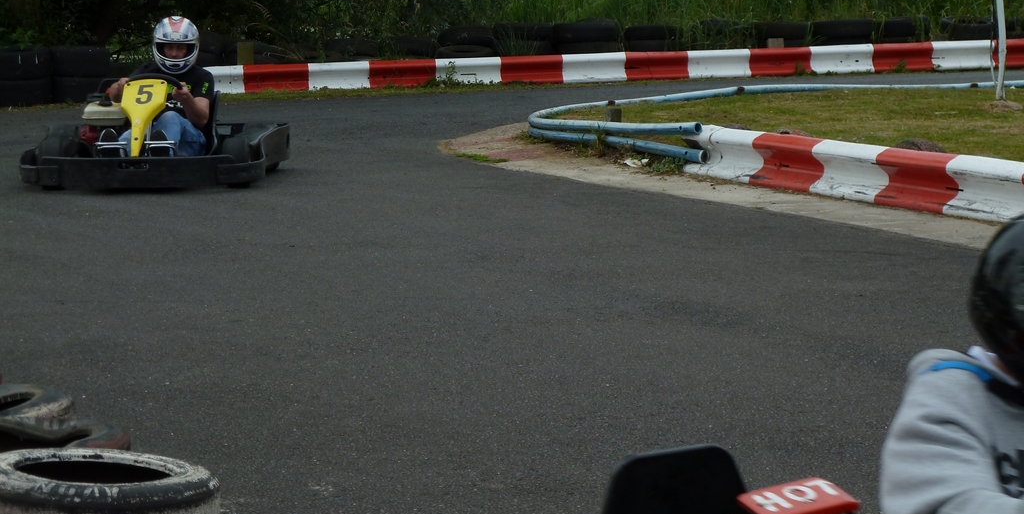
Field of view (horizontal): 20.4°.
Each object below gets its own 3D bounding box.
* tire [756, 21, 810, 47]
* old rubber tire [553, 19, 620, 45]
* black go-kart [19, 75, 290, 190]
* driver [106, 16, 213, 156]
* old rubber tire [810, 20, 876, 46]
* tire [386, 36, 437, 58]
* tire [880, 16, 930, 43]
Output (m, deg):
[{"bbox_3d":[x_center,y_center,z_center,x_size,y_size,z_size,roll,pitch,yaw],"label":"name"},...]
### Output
[{"bbox_3d":[2.743,-2.295,28.900,0.590,0.190,0.590,-1,6,0],"label":"tire"},{"bbox_3d":[0.745,-2.266,28.600,0.650,0.210,0.650,-1,6,0],"label":"old rubber tire"},{"bbox_3d":[-1.976,-0.735,16.068,1.350,0.610,1.820,-1,6,2],"label":"black go-kart"},{"bbox_3d":[-1.990,-0.913,15.999,0.590,0.870,1.150,-1,6,2],"label":"driver"},{"bbox_3d":[3.380,-2.318,29.000,0.630,0.200,0.630,-1,6,0],"label":"old rubber tire"},{"bbox_3d":[-1.002,-2.096,28.300,0.560,0.190,0.560,-1,6,0],"label":"tire"},{"bbox_3d":[4.022,-2.341,29.100,0.570,0.190,0.570,-1,6,0],"label":"tire"}]

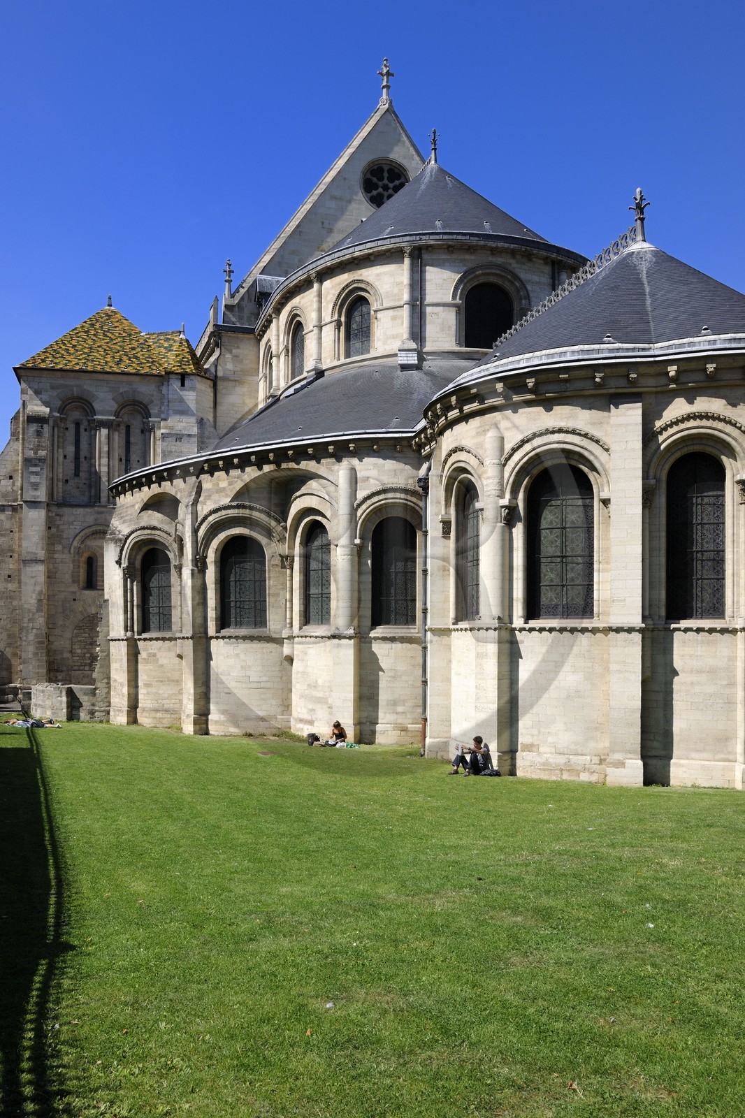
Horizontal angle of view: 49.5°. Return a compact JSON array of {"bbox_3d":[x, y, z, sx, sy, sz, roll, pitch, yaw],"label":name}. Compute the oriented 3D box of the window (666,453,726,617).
[{"bbox_3d":[6.034,-0.433,15.100,1.060,3.150,0.300,0,-2,12],"label":"window"}]

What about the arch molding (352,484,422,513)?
[{"bbox_3d":[0.513,-1.770,23.700,2.100,0.840,0.300,0,0,9],"label":"arch molding"}]

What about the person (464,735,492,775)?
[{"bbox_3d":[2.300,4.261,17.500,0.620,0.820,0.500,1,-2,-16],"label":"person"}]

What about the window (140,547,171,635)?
[{"bbox_3d":[-8.004,1.149,29.900,1.450,3.150,0.300,-1,-2,30],"label":"window"}]

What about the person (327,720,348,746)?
[{"bbox_3d":[-1.038,5.116,23.700,0.480,0.750,0.500,-2,-3,38],"label":"person"}]

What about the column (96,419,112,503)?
[{"bbox_3d":[-13.303,-4.805,40.000,0.720,4.050,0.600,0,-2,-9],"label":"column"}]

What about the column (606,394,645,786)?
[{"bbox_3d":[5.072,0.631,16.200,0.730,7.750,0.500,-1,-2,15],"label":"column"}]

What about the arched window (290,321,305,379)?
[{"bbox_3d":[-2.604,-7.226,28.000,0.280,1.920,0.980,1,-3,-32],"label":"arched window"}]

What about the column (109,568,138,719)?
[{"bbox_3d":[-9.031,3.091,29.300,0.950,5.780,0.750,0,0,35],"label":"column"}]

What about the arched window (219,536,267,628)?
[{"bbox_3d":[-3.685,0.687,23.100,1.330,2.670,0.300,0,-2,3],"label":"arched window"}]

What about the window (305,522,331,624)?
[{"bbox_3d":[-1.758,0.447,25.800,0.300,3.200,1.200,2,-3,-44],"label":"window"}]

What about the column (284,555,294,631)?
[{"bbox_3d":[-2.365,0.954,22.900,0.270,2.160,0.280,0,-2,3],"label":"column"}]

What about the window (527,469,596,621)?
[{"bbox_3d":[3.738,-0.320,16.000,1.300,3.080,0.300,-1,-2,18],"label":"window"}]

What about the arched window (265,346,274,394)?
[{"bbox_3d":[-4.473,-8.228,35.200,0.300,2.200,1.250,0,0,-18],"label":"arched window"}]

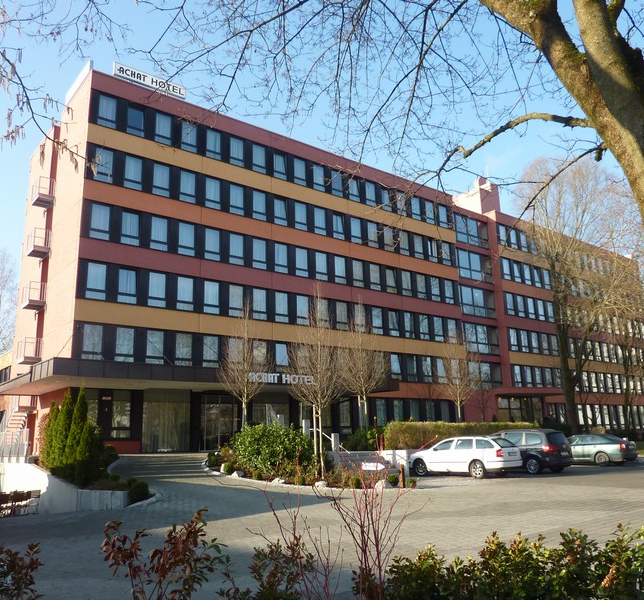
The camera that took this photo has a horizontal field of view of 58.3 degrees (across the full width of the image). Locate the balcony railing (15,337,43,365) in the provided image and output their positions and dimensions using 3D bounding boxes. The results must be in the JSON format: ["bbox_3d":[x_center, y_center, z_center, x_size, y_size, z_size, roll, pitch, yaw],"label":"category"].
[{"bbox_3d":[-15.288,2.679,30.240,0.786,1.186,1.492,9,-18,-37],"label":"balcony railing"}]

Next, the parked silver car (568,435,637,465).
[{"bbox_3d":[13.110,7.491,28.871,1.780,1.460,4.570,10,-19,-40],"label":"parked silver car"}]

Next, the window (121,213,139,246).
[{"bbox_3d":[-9.414,-3.520,28.501,0.950,1.710,0.150,9,-18,-37],"label":"window"}]

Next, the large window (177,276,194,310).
[{"bbox_3d":[-6.709,-0.293,28.424,0.831,1.632,0.120,9,-18,-36],"label":"large window"}]

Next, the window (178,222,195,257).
[{"bbox_3d":[-6.799,-3.053,29.128,0.831,1.632,0.120,9,-18,-36],"label":"window"}]

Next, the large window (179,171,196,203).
[{"bbox_3d":[-7.161,-6.011,31.018,0.950,1.710,0.150,9,-18,-37],"label":"large window"}]

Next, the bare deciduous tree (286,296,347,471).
[{"bbox_3d":[-0.175,2.886,20.733,2.170,6.608,2.170,-2,-14,0],"label":"bare deciduous tree"}]

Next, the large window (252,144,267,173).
[{"bbox_3d":[-3.577,-8.040,33.065,0.831,1.632,0.120,9,-18,-36],"label":"large window"}]

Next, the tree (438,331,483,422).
[{"bbox_3d":[7.372,4.685,30.750,2.450,6.126,2.450,-2,-14,0],"label":"tree"}]

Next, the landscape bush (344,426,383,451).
[{"bbox_3d":[1.837,6.172,25.553,1.679,1.128,1.500,-2,-14,0],"label":"landscape bush"}]

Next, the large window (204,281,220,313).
[{"bbox_3d":[-6.082,-0.124,31.734,0.960,1.820,0.120,9,-18,-37],"label":"large window"}]

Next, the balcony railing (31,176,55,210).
[{"bbox_3d":[-16.598,-6.390,34.484,0.868,1.209,1.798,9,-18,-37],"label":"balcony railing"}]

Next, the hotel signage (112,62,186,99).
[{"bbox_3d":[-8.907,-11.346,30.123,3.776,0.777,0.220,9,-18,-36],"label":"hotel signage"}]

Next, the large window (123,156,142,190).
[{"bbox_3d":[-9.335,-6.278,28.668,0.900,1.692,0.120,9,-18,-36],"label":"large window"}]

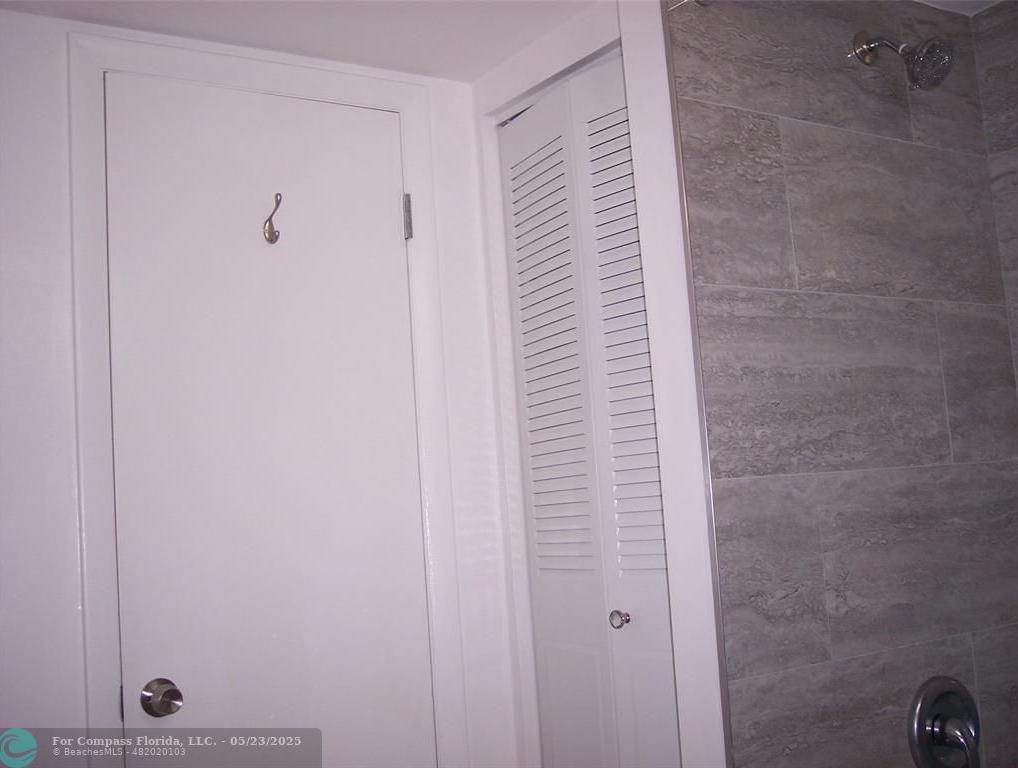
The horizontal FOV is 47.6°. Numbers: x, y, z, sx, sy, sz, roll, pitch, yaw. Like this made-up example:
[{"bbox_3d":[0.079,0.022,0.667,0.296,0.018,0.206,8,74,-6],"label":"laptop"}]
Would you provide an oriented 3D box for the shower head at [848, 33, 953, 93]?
[{"bbox_3d":[0.707,-0.587,2.066,0.092,0.157,0.165,0,-8,-34],"label":"shower head"}]

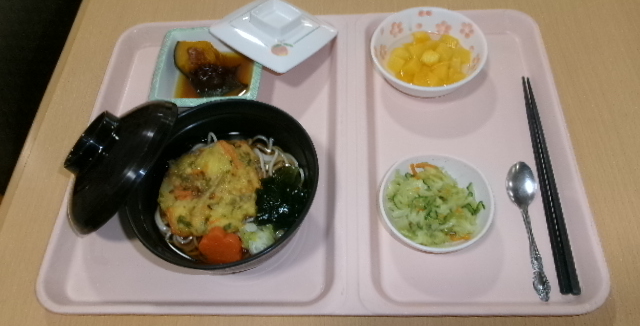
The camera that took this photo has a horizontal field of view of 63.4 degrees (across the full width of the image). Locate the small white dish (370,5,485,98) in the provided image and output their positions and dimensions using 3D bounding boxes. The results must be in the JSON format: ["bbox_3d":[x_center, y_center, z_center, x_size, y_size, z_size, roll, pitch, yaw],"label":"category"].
[{"bbox_3d":[0.109,-0.103,0.529,0.113,0.043,0.113,-1,58,4],"label":"small white dish"}]

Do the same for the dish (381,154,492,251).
[{"bbox_3d":[0.098,0.041,0.444,0.093,0.038,0.093,-1,58,4],"label":"dish"}]

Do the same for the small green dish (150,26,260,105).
[{"bbox_3d":[-0.109,-0.087,0.537,0.106,0.042,0.105,-1,58,4],"label":"small green dish"}]

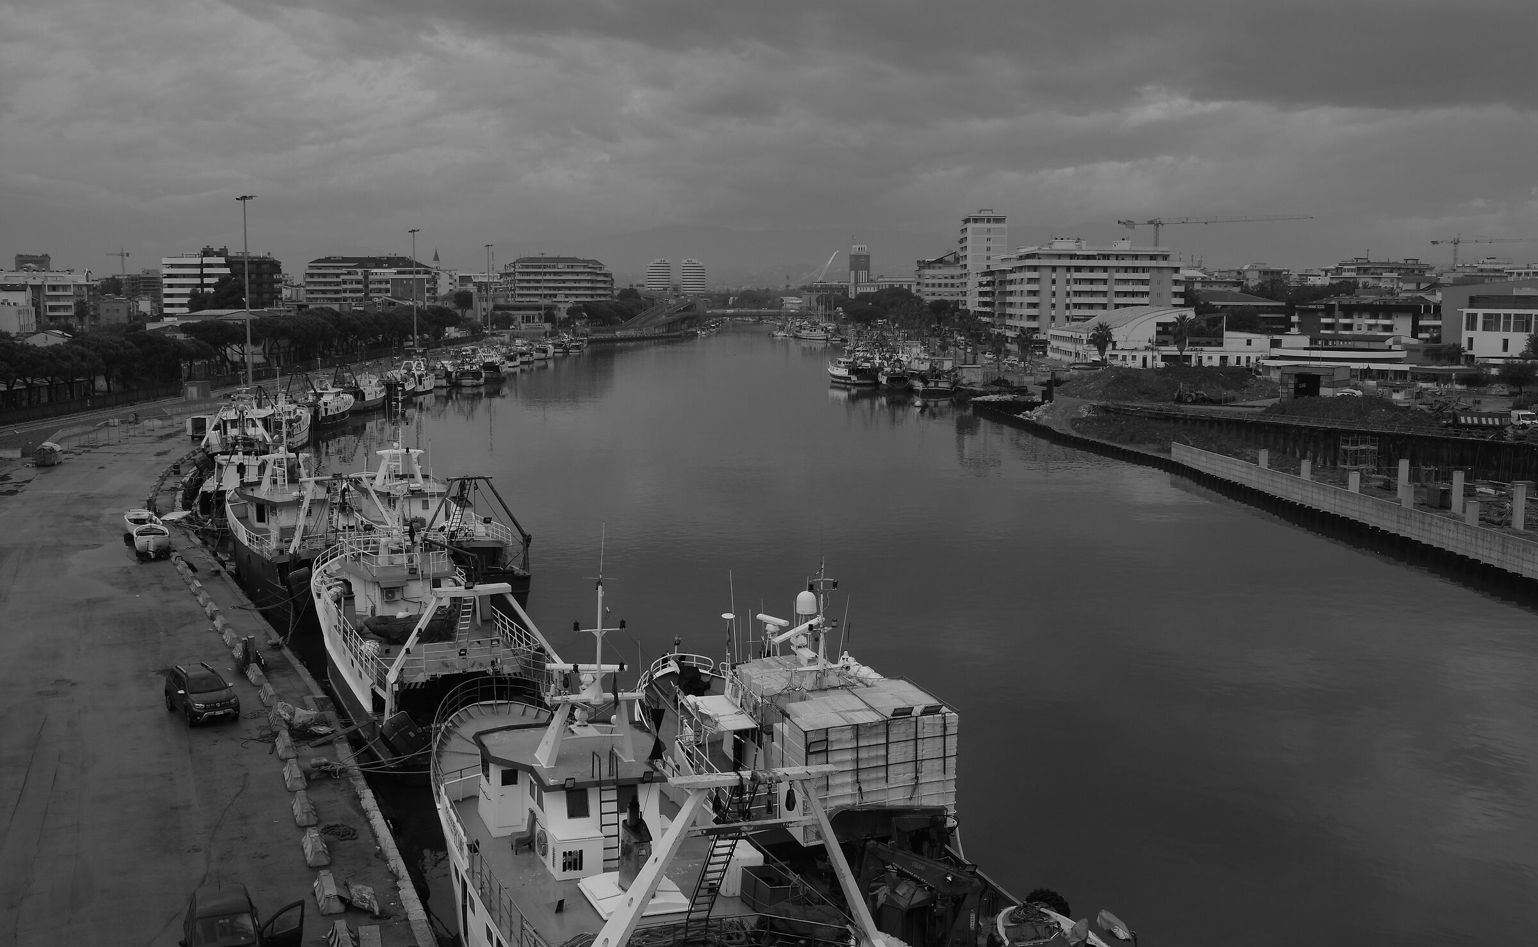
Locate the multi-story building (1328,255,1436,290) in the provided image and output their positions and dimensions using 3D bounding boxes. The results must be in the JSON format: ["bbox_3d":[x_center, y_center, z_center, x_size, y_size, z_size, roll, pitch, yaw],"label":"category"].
[{"bbox_3d":[199.120,-56.210,489.580,31.840,28.500,16.000,1,7,2],"label":"multi-story building"}]

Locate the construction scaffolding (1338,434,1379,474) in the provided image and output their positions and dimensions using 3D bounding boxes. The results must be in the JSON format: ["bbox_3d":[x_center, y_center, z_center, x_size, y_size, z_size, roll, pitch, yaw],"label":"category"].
[{"bbox_3d":[63.715,-2.142,161.467,1.600,4.000,3.600,-7,10,-45],"label":"construction scaffolding"}]

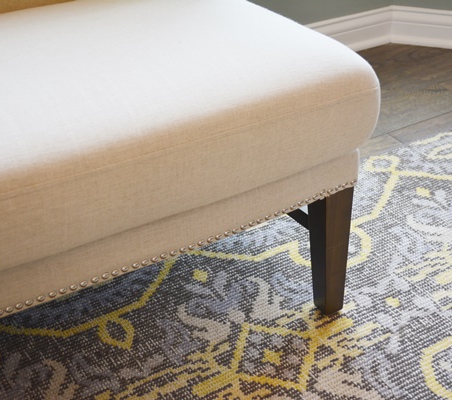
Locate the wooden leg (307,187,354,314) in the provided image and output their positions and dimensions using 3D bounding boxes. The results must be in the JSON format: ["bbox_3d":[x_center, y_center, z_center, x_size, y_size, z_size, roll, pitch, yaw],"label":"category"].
[{"bbox_3d":[0.168,0.080,1.435,0.057,0.260,0.053,-19,39,-25],"label":"wooden leg"}]

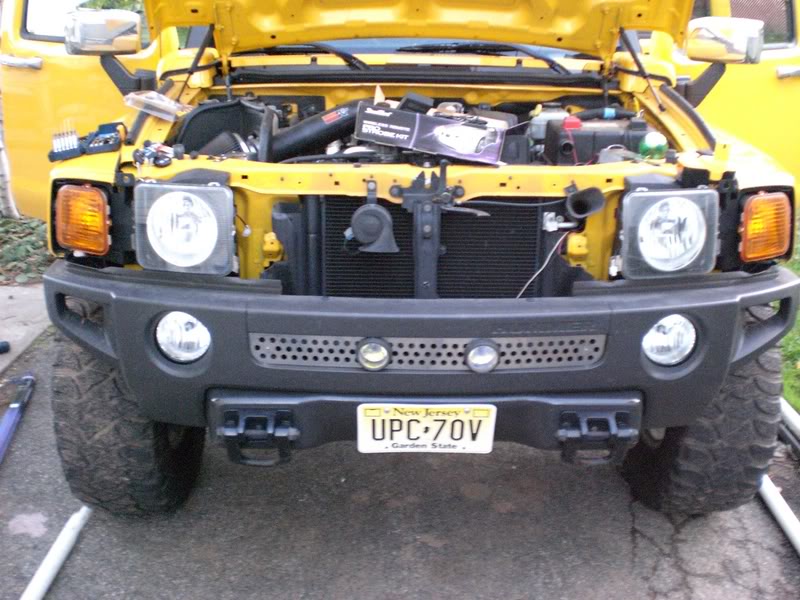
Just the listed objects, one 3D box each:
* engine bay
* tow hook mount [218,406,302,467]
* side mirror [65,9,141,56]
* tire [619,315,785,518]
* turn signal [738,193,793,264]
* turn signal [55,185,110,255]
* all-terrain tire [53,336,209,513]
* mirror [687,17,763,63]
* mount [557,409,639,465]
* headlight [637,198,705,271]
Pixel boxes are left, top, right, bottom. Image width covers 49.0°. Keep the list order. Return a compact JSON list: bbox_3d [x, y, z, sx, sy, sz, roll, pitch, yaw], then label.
[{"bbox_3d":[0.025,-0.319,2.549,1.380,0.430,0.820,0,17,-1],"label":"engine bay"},{"bbox_3d":[-0.328,0.319,2.049,0.178,0.115,0.095,0,17,-1],"label":"tow hook mount"},{"bbox_3d":[-0.975,-0.877,2.878,0.125,0.158,0.200,14,21,36],"label":"side mirror"},{"bbox_3d":[0.875,0.244,2.721,0.290,0.820,0.820,0,17,-1],"label":"tire"},{"bbox_3d":[0.906,-0.192,2.236,0.148,0.172,0.075,-5,18,-18],"label":"turn signal"},{"bbox_3d":[-0.777,-0.208,2.210,0.148,0.172,0.075,6,18,16],"label":"turn signal"},{"bbox_3d":[-0.790,0.234,2.697,0.290,0.820,0.820,0,17,-1],"label":"all-terrain tire"},{"bbox_3d":[1.078,-0.860,2.909,0.125,0.158,0.200,-13,22,-38],"label":"mirror"},{"bbox_3d":[0.463,0.320,2.059,0.178,0.115,0.095,0,17,-1],"label":"mount"},{"bbox_3d":[0.662,-0.172,2.183,0.176,0.182,0.080,-1,17,-5],"label":"headlight"}]

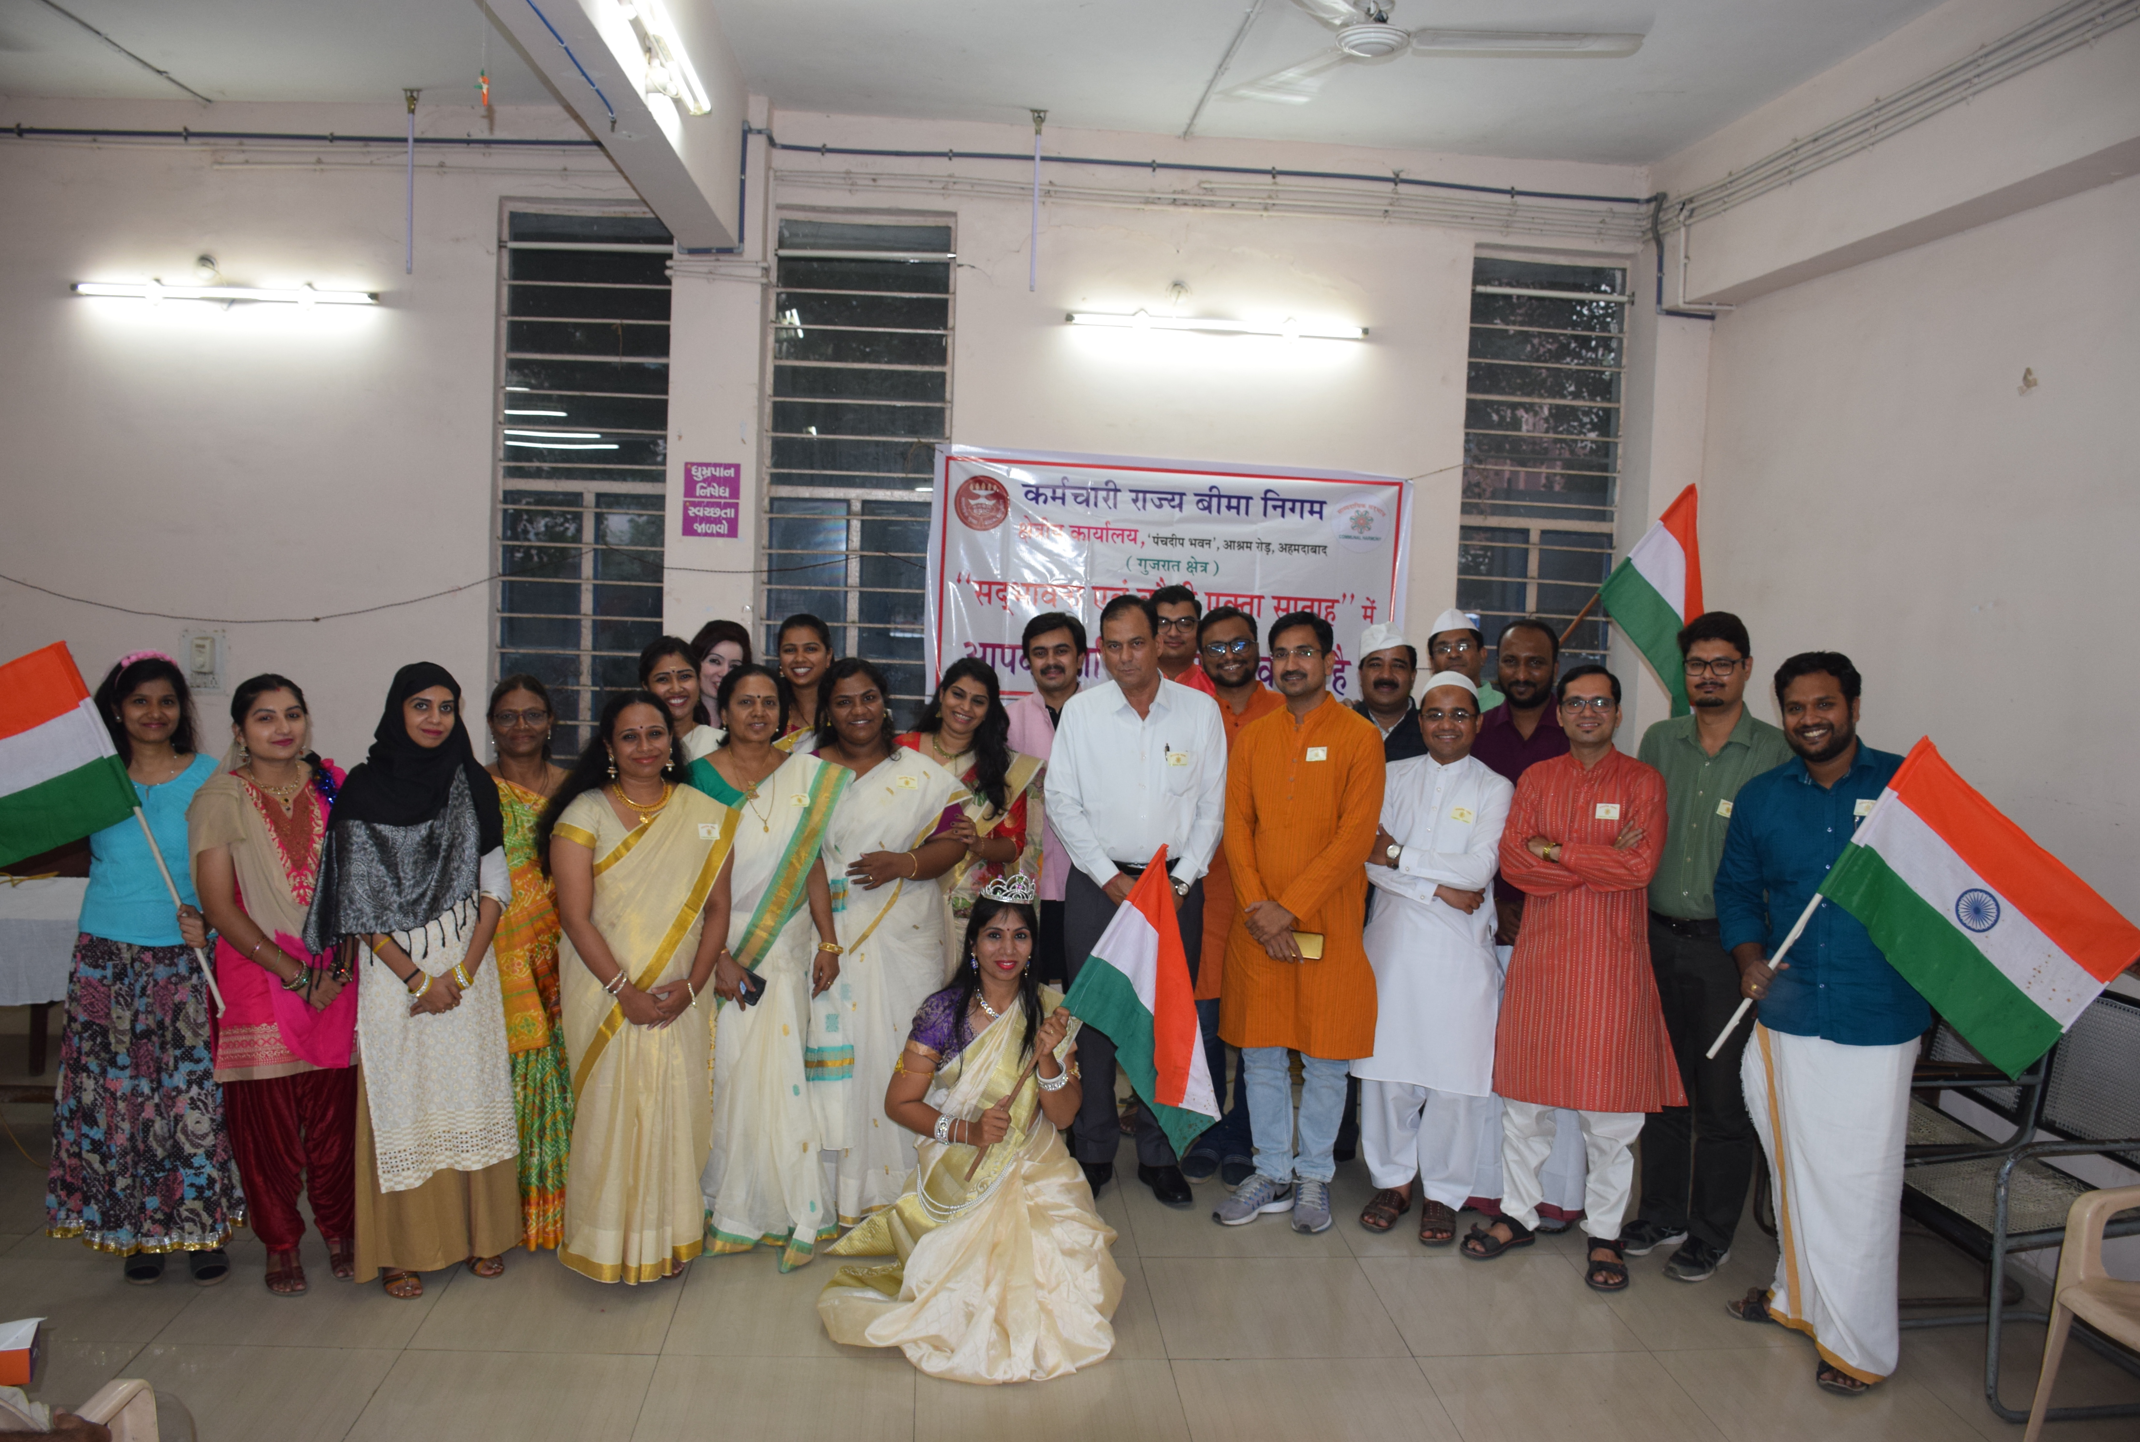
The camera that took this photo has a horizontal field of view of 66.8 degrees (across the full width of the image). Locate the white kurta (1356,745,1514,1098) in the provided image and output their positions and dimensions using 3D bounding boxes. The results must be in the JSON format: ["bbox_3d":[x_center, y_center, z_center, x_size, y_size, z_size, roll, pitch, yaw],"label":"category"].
[{"bbox_3d":[1.024,0.577,4.559,0.465,0.982,0.400,3,5,17],"label":"white kurta"}]

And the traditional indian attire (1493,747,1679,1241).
[{"bbox_3d":[1.399,0.751,4.394,0.517,1.365,0.420,4,5,18],"label":"traditional indian attire"}]

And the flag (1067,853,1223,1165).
[{"bbox_3d":[0.165,0.654,3.780,0.370,0.700,0.160,1,5,-10],"label":"flag"}]

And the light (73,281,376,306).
[{"bbox_3d":[-3.242,-1.639,6.220,1.160,0.058,0.070,2,5,-4],"label":"light"}]

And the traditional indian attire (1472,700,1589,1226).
[{"bbox_3d":[1.313,0.692,4.770,0.490,1.530,0.320,3,5,11],"label":"traditional indian attire"}]

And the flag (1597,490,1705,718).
[{"bbox_3d":[1.794,-0.331,5.000,0.340,0.800,0.160,2,5,0],"label":"flag"}]

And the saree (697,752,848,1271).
[{"bbox_3d":[-0.796,0.747,4.328,0.406,1.335,0.480,1,5,-7],"label":"saree"}]

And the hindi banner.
[{"bbox_3d":[0.417,-0.553,6.629,1.970,1.020,0.040,2,5,-5],"label":"hindi banner"}]

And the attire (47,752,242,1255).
[{"bbox_3d":[-2.342,0.715,4.100,0.460,1.240,0.360,0,5,-20],"label":"attire"}]

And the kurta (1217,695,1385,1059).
[{"bbox_3d":[0.680,0.461,4.780,0.490,1.060,0.320,3,5,15],"label":"kurta"}]

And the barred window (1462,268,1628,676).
[{"bbox_3d":[1.962,-0.768,6.815,0.690,2.410,0.120,2,5,-5],"label":"barred window"}]

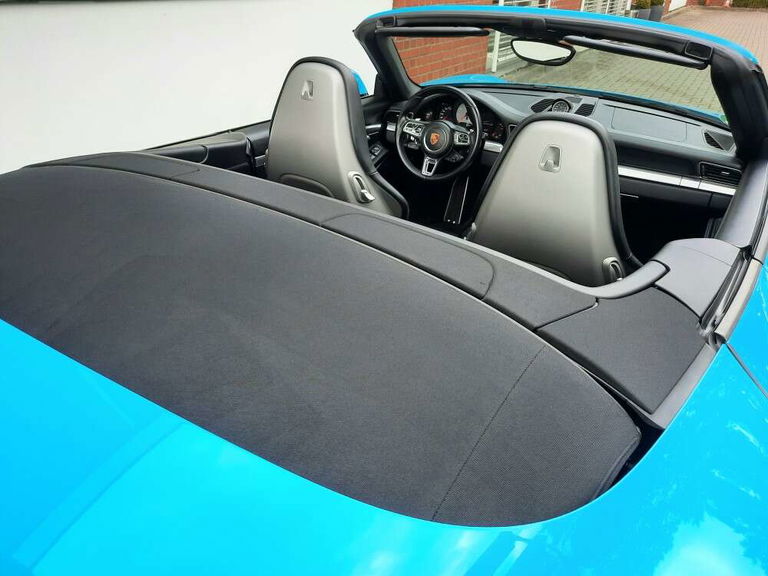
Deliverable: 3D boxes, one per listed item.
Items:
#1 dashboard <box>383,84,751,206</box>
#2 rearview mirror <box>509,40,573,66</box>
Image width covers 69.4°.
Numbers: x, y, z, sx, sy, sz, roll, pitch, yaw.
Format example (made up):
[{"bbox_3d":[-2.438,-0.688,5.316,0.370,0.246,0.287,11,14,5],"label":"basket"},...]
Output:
[{"bbox_3d":[0.699,-0.619,2.257,1.400,0.280,0.460,21,38,29],"label":"dashboard"},{"bbox_3d":[0.527,-0.786,1.851,0.050,0.068,0.240,-27,41,-31],"label":"rearview mirror"}]

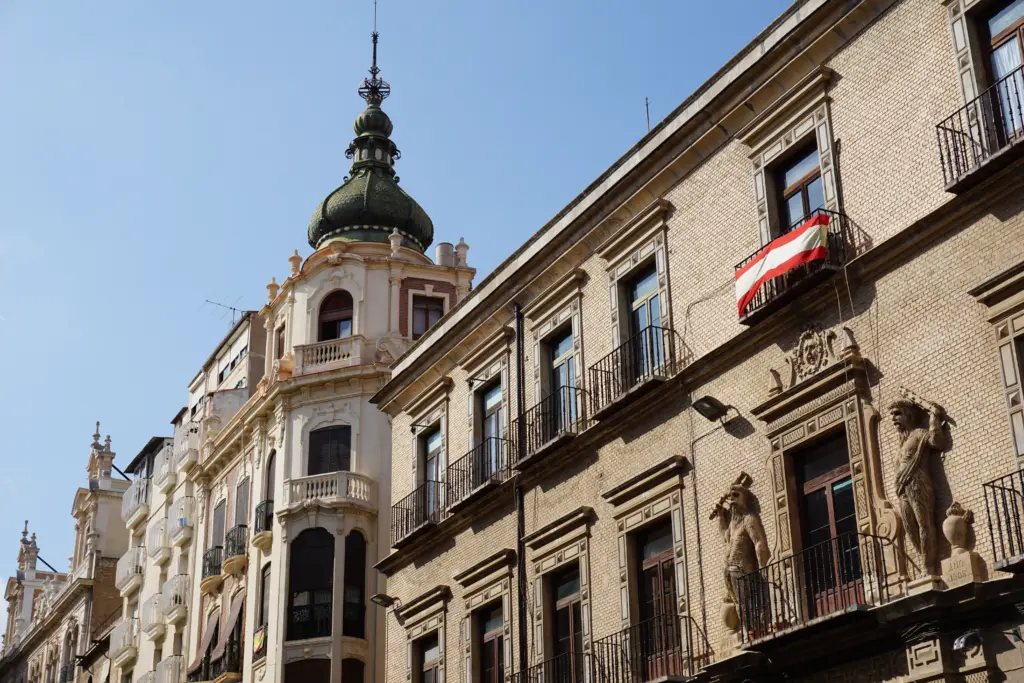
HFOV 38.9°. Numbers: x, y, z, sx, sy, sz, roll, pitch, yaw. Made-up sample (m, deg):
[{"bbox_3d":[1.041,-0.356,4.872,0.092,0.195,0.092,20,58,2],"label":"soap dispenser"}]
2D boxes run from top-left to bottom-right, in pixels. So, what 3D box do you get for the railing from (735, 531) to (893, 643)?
[{"bbox_3d":[4.328,3.625,20.936,0.600,0.996,2.687,11,-27,-25],"label":"railing"}]

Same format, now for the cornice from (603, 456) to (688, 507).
[{"bbox_3d":[2.346,2.587,26.128,0.232,0.276,2.491,11,-27,-25],"label":"cornice"}]

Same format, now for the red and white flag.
[{"bbox_3d":[4.243,-1.152,22.735,0.230,0.880,2.224,11,-27,-25],"label":"red and white flag"}]

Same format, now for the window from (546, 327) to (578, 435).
[{"bbox_3d":[1.054,0.982,29.872,0.240,2.703,1.392,11,-27,-25],"label":"window"}]

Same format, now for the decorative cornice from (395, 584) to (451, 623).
[{"bbox_3d":[-2.095,6.129,33.881,0.232,0.276,2.491,11,-27,-25],"label":"decorative cornice"}]

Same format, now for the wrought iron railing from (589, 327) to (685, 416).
[{"bbox_3d":[2.209,0.612,26.680,0.520,1.009,2.192,11,-27,-25],"label":"wrought iron railing"}]

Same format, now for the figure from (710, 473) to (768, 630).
[{"bbox_3d":[3.574,3.326,22.722,0.520,2.528,1.096,11,-27,-25],"label":"figure"}]

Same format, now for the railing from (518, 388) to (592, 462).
[{"bbox_3d":[0.735,1.788,29.264,0.520,1.009,2.192,11,-27,-25],"label":"railing"}]

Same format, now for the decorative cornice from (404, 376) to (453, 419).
[{"bbox_3d":[-2.105,1.447,35.860,0.232,0.310,2.408,11,-27,-25],"label":"decorative cornice"}]

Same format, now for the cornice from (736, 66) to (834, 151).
[{"bbox_3d":[4.509,-3.827,24.315,0.232,0.310,2.408,11,-27,-25],"label":"cornice"}]

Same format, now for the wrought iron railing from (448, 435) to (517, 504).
[{"bbox_3d":[-0.734,2.959,32.010,0.545,0.969,2.147,11,-27,-25],"label":"wrought iron railing"}]

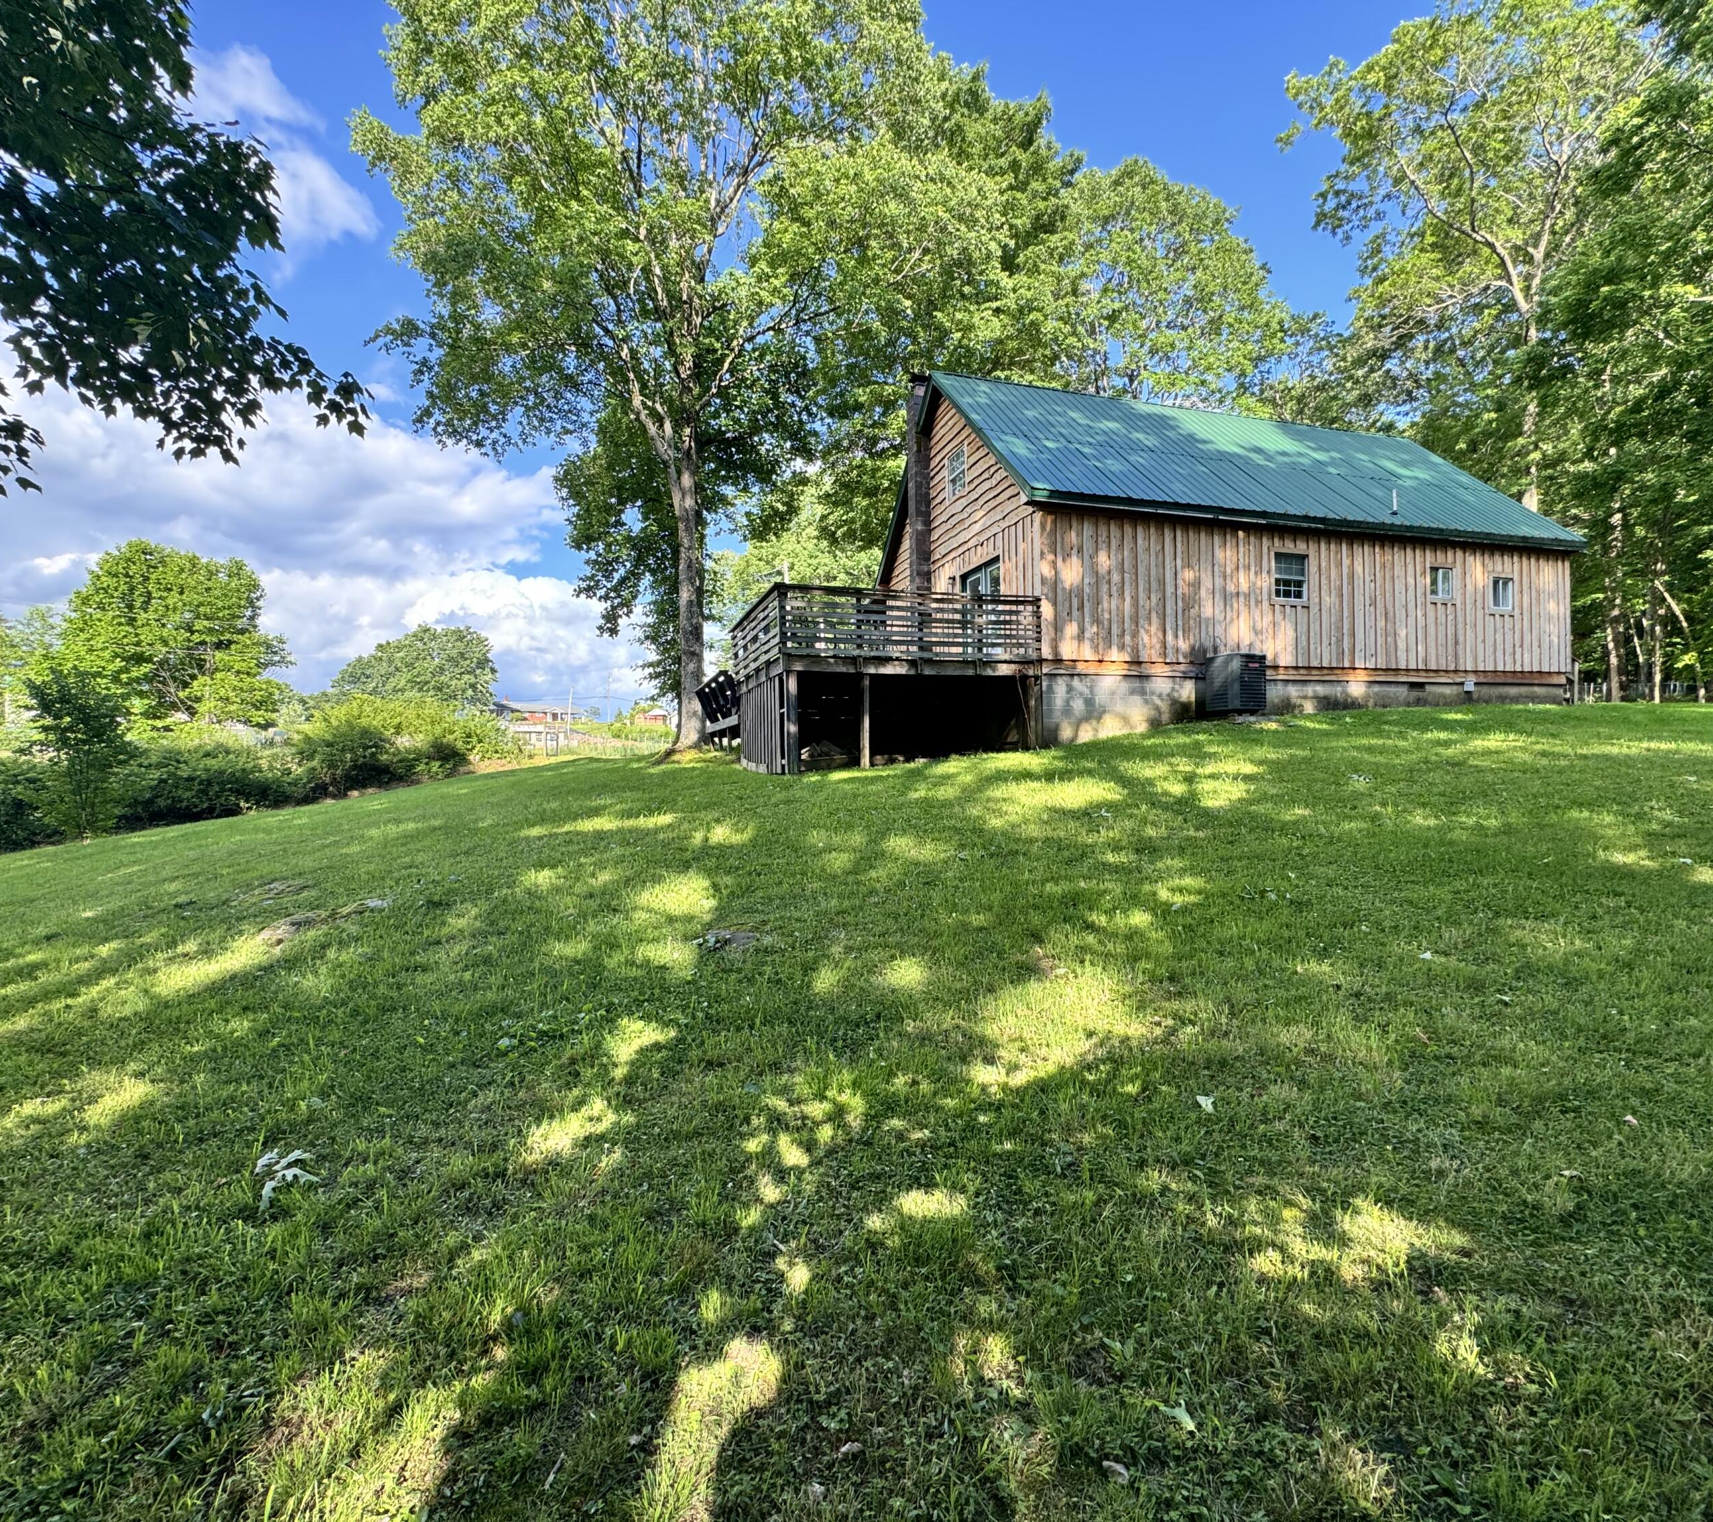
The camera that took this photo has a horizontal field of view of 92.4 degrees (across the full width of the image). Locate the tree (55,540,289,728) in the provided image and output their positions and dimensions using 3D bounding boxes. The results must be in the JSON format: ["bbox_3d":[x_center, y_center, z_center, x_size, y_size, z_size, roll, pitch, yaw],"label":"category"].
[{"bbox_3d":[-44.175,-8.139,53.000,11.800,12.300,11.800,-1,-1,-40],"label":"tree"}]

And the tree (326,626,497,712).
[{"bbox_3d":[-45.891,-8.784,85.000,15.500,11.000,15.500,-1,-1,-28],"label":"tree"}]

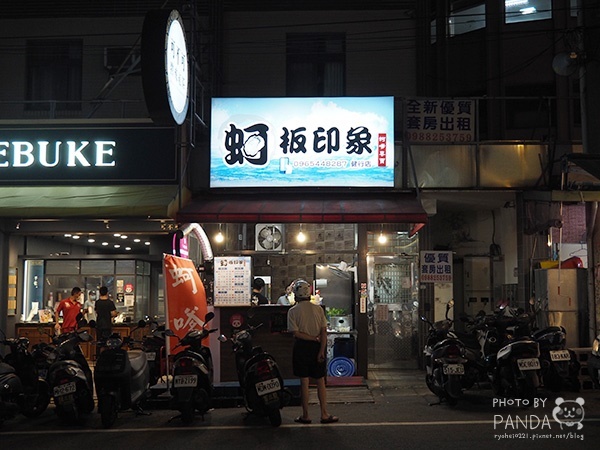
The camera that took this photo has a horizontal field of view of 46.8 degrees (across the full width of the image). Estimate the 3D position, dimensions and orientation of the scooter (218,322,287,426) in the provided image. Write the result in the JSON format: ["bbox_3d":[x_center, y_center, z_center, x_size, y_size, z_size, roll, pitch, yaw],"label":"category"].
[{"bbox_3d":[-0.514,1.746,8.201,0.700,1.130,1.800,1,-6,-14],"label":"scooter"}]

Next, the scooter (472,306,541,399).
[{"bbox_3d":[2.762,1.857,9.458,0.700,1.150,1.800,1,-6,-9],"label":"scooter"}]

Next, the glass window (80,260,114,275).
[{"bbox_3d":[-4.141,0.869,14.177,0.695,0.286,0.060,0,-5,0],"label":"glass window"}]

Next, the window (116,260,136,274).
[{"bbox_3d":[-3.548,0.869,14.177,0.409,0.286,0.060,0,-5,0],"label":"window"}]

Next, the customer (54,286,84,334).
[{"bbox_3d":[-4.272,1.960,12.771,0.520,1.630,0.360,3,-6,-32],"label":"customer"}]

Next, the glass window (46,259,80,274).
[{"bbox_3d":[-4.974,0.879,14.583,0.700,0.330,0.050,0,-5,3],"label":"glass window"}]

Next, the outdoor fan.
[{"bbox_3d":[-0.481,0.197,10.931,0.430,0.430,0.200,0,-5,3],"label":"outdoor fan"}]

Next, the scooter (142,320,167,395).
[{"bbox_3d":[-2.420,2.001,11.222,0.700,1.120,1.800,0,-5,-6],"label":"scooter"}]

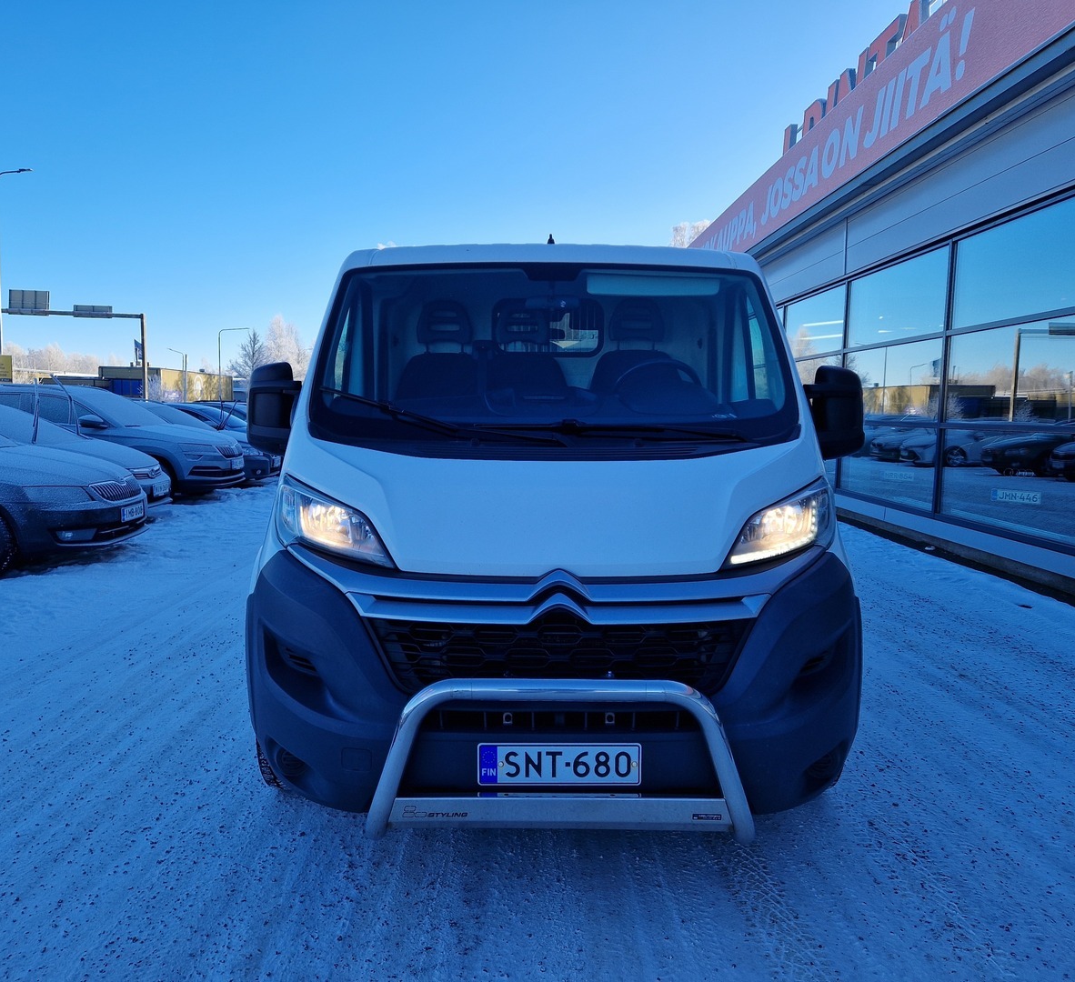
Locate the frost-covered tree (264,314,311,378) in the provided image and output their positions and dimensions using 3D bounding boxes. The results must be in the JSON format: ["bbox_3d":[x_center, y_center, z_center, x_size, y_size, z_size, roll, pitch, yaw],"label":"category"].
[{"bbox_3d":[-37.759,-19.122,131.877,7.800,14.700,7.800,1,5,-2],"label":"frost-covered tree"}]

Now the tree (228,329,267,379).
[{"bbox_3d":[-32.852,-13.626,100.367,5.400,9.800,5.400,1,5,-2],"label":"tree"}]

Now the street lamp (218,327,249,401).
[{"bbox_3d":[-32.577,-12.718,93.426,3.300,9.300,0.300,1,5,-2],"label":"street lamp"}]

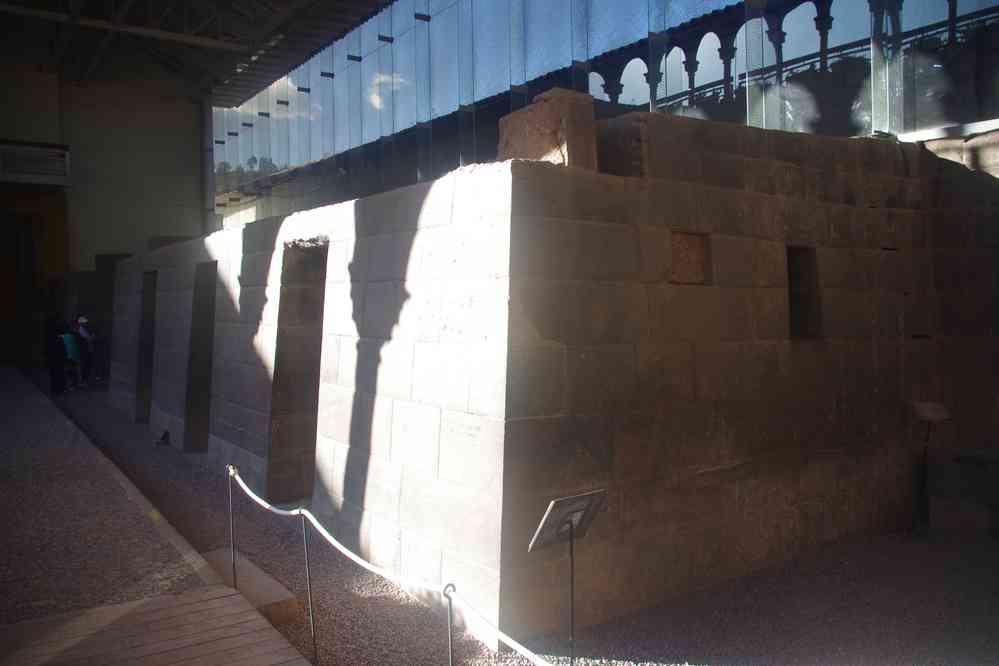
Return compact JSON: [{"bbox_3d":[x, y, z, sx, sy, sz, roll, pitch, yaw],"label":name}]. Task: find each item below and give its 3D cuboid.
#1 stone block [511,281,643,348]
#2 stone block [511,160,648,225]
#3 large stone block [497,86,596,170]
[{"bbox_3d":[0.312,-0.108,4.323,1.011,0.377,0.500,-2,3,-36],"label":"stone block"},{"bbox_3d":[0.316,-0.765,4.354,1.024,0.288,0.534,-2,3,-36],"label":"stone block"},{"bbox_3d":[0.268,-1.122,4.377,0.214,0.441,0.630,-2,3,-36],"label":"large stone block"}]

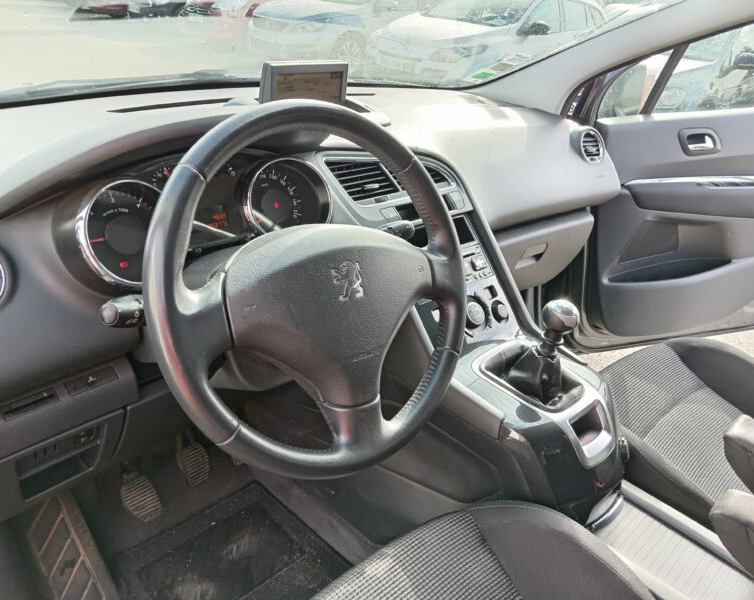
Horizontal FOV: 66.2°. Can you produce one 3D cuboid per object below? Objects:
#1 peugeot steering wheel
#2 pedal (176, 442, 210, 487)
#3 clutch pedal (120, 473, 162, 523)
[{"bbox_3d":[-0.050,-0.012,0.603,0.384,0.384,0.100,-15,7,-40],"label":"peugeot steering wheel"},{"bbox_3d":[-0.357,0.318,1.120,0.060,0.068,0.028,-22,9,-39],"label":"pedal"},{"bbox_3d":[-0.438,0.365,1.070,0.060,0.028,0.068,-22,79,-39],"label":"clutch pedal"}]

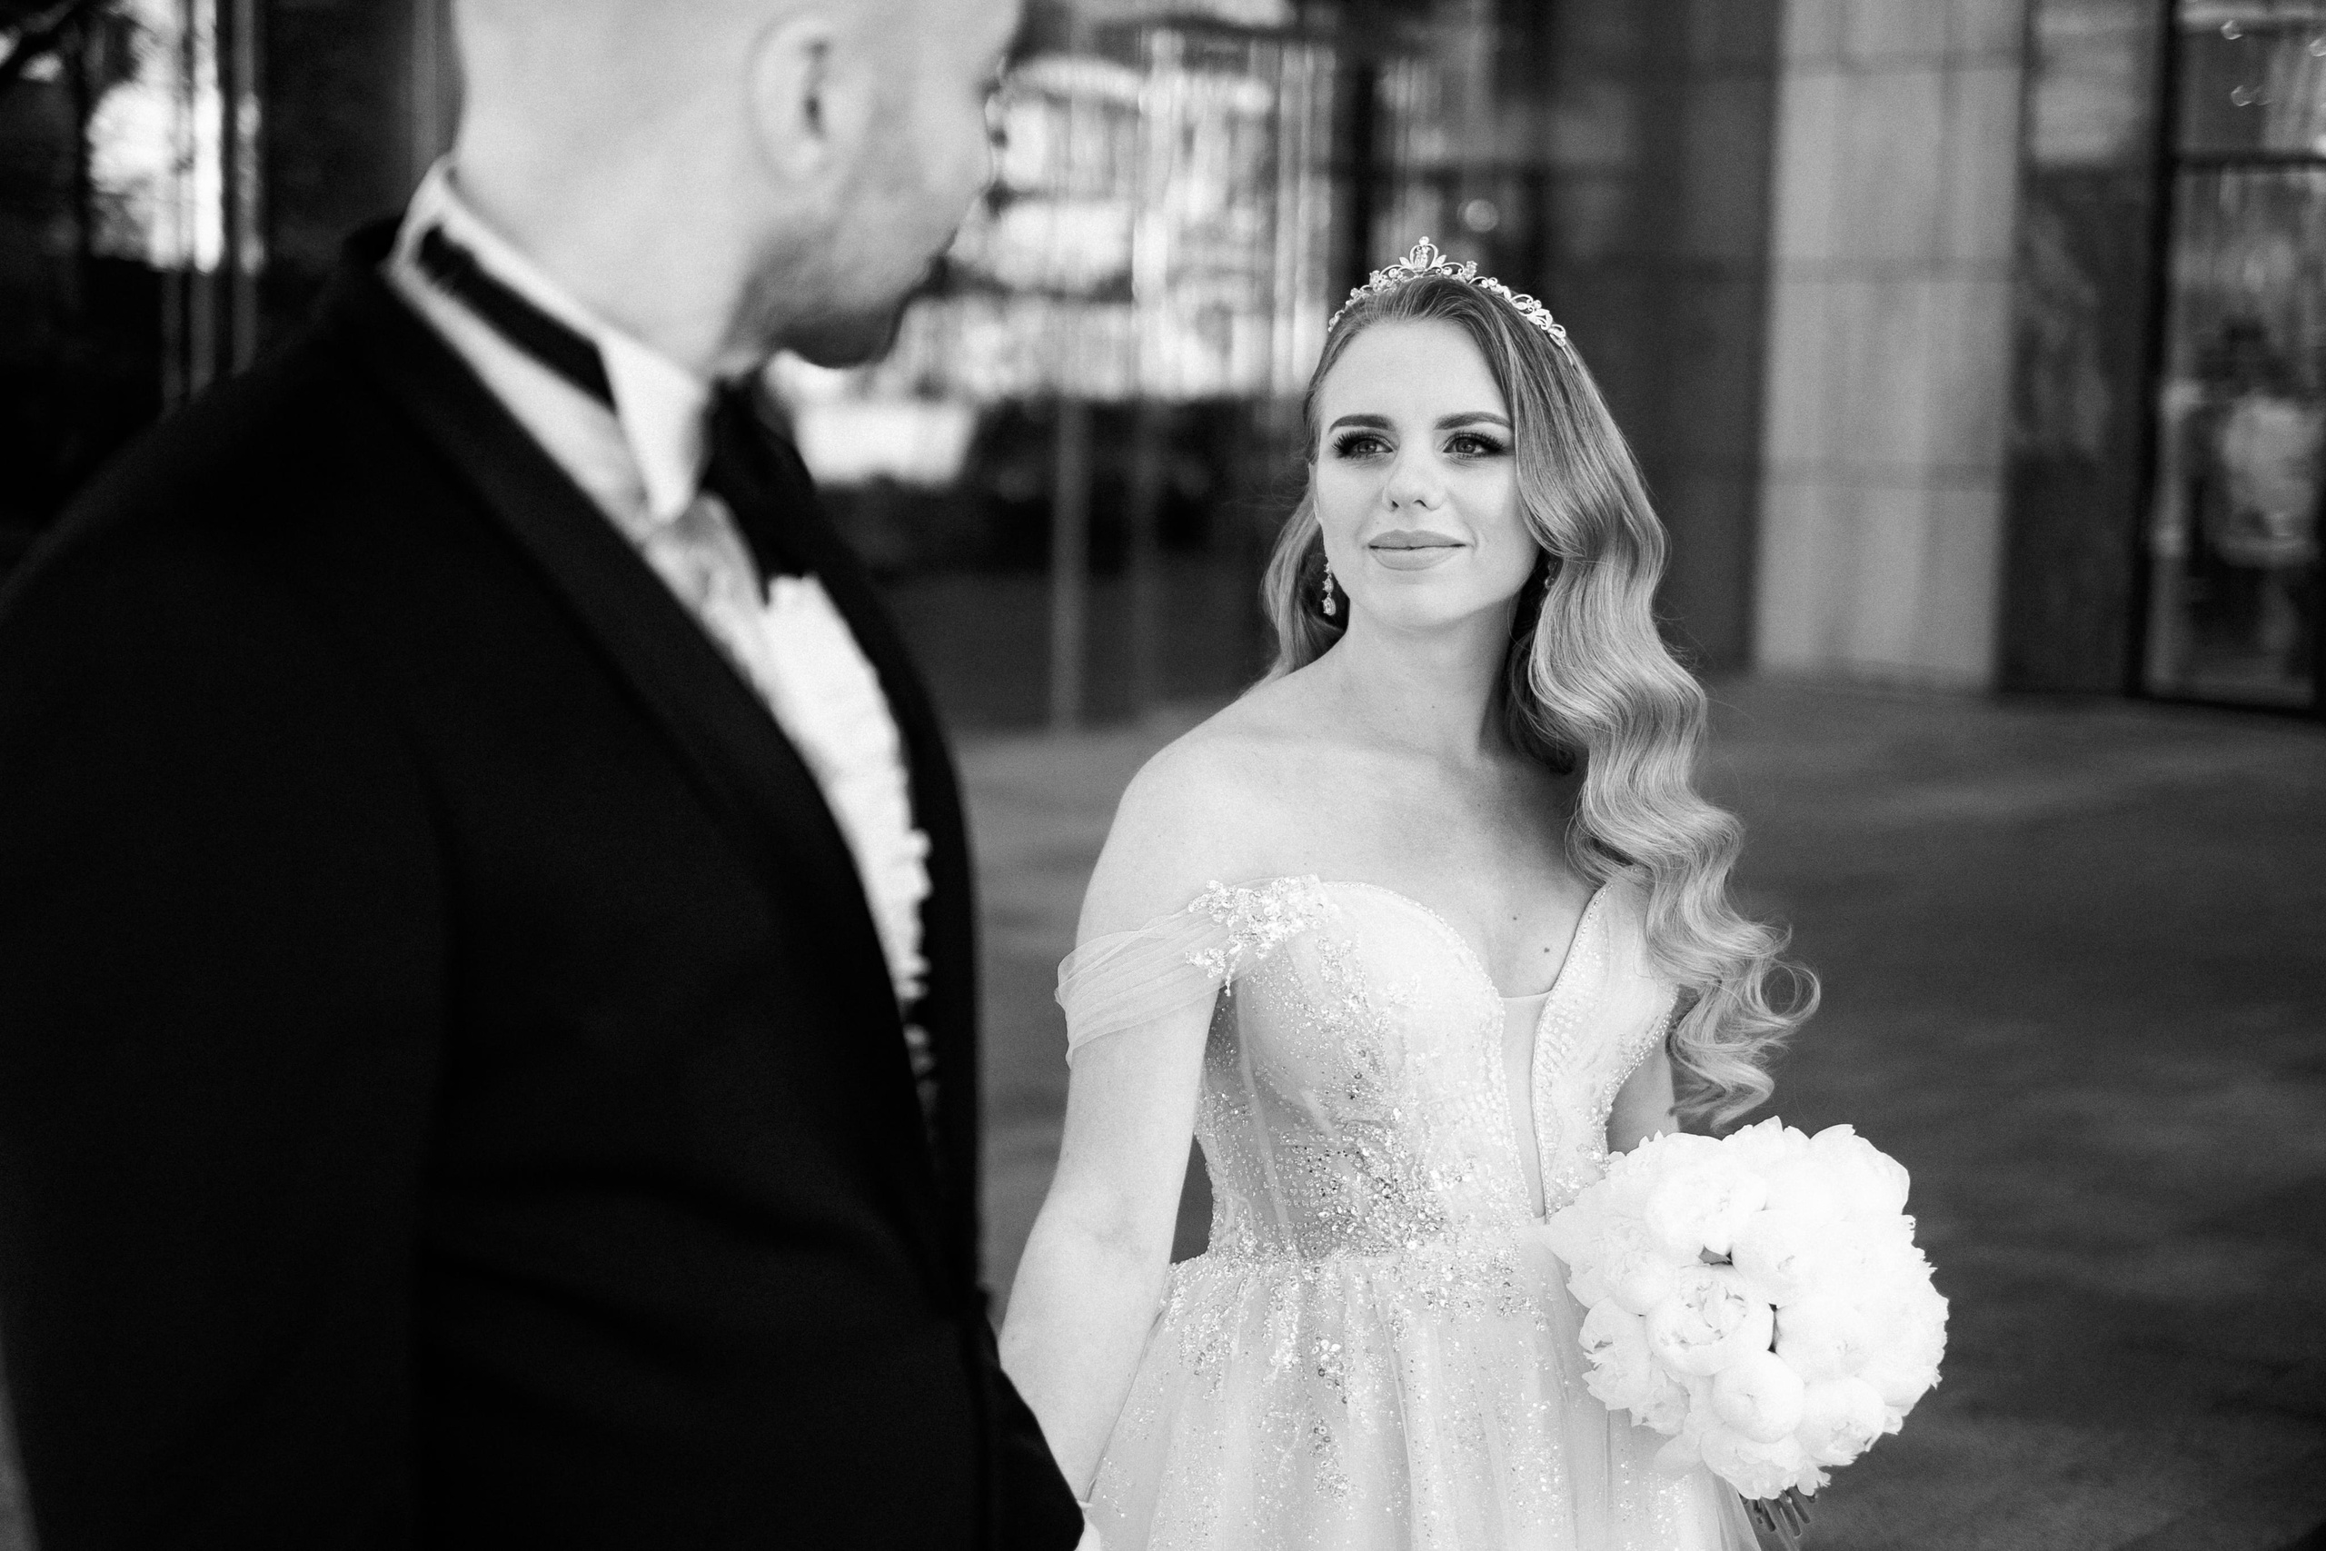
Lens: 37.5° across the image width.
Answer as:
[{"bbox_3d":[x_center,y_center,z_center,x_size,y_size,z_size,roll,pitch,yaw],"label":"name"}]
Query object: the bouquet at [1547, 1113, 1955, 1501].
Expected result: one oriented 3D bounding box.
[{"bbox_3d":[0.352,0.335,2.070,0.240,0.240,0.220,1,6,-3],"label":"bouquet"}]

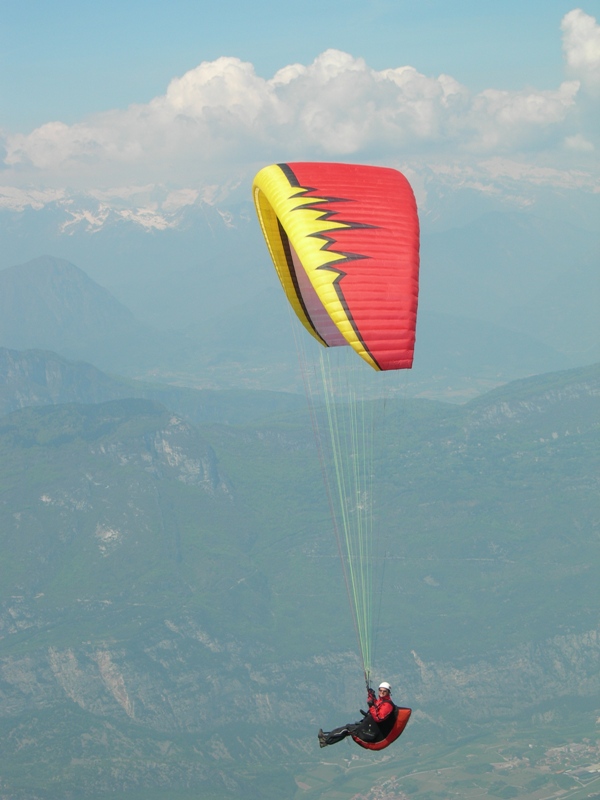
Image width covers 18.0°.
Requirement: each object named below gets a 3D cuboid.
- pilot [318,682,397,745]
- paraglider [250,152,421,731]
[{"bbox_3d":[0.900,5.000,30.200,1.200,0.980,0.560,-1,6,-9],"label":"pilot"},{"bbox_3d":[0.500,0.970,29.800,2.650,9.200,8.800,0,6,-5],"label":"paraglider"}]

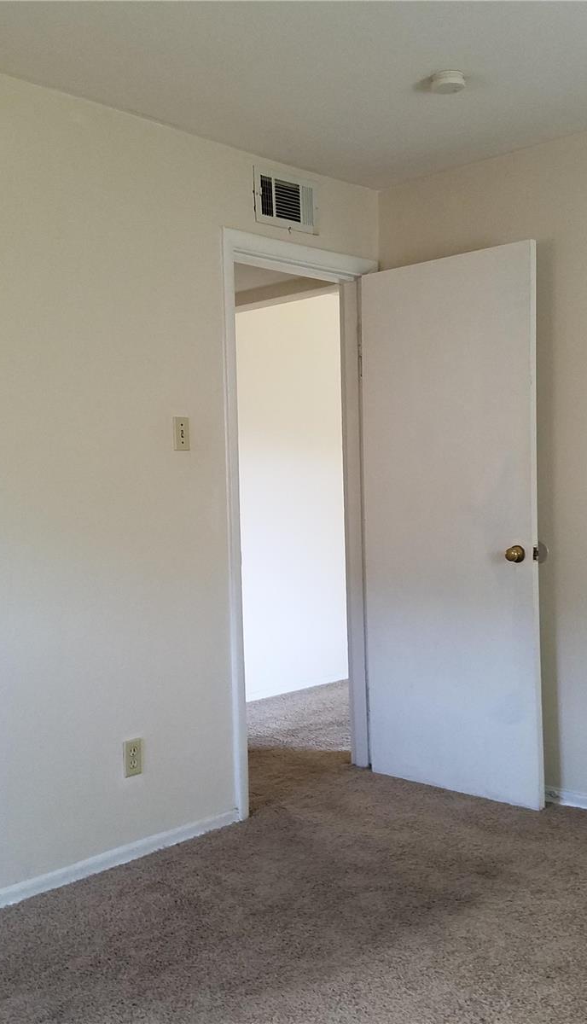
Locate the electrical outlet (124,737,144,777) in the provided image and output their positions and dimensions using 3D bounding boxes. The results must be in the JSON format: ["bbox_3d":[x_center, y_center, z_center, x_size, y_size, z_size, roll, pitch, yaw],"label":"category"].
[{"bbox_3d":[-0.517,0.790,3.298,0.009,0.115,0.071,-1,1,43],"label":"electrical outlet"}]

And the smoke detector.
[{"bbox_3d":[0.467,-1.296,3.101,0.110,0.036,0.110,-2,1,0],"label":"smoke detector"}]

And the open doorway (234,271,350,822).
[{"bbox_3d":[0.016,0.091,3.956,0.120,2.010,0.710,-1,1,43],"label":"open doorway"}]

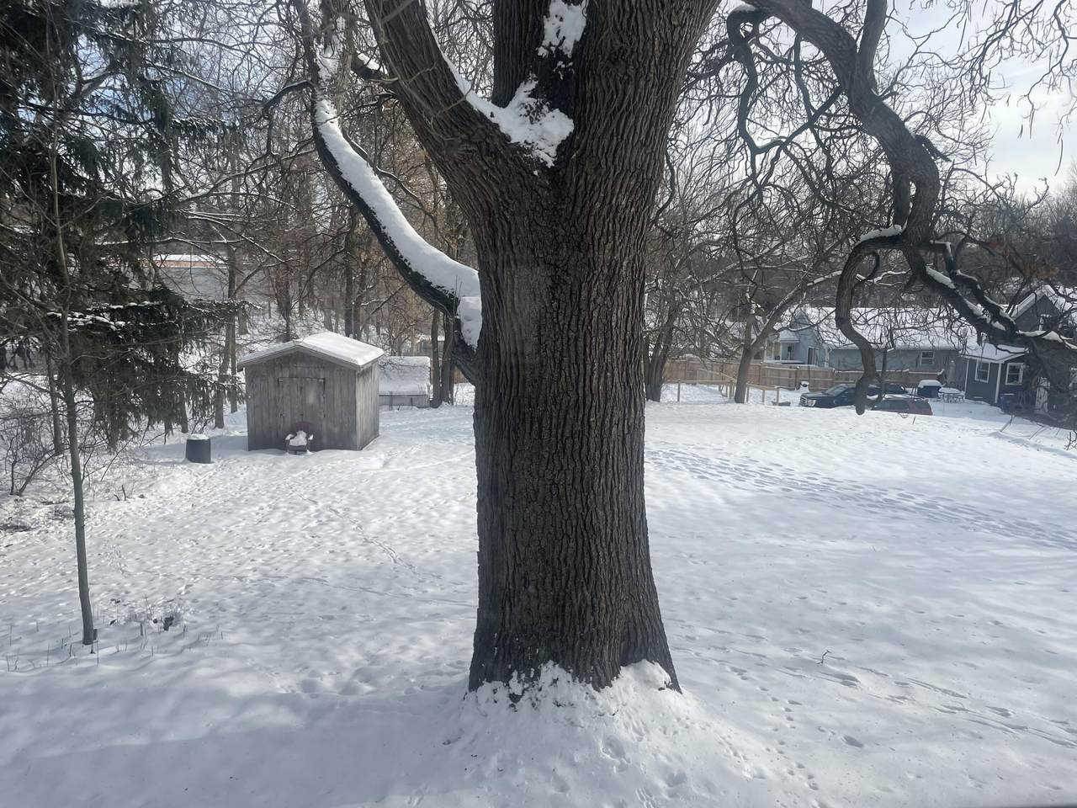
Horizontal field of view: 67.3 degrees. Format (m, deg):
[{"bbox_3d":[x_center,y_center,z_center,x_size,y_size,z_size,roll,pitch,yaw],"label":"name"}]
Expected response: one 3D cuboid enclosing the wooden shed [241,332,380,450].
[{"bbox_3d":[-6.238,-0.398,22.663,3.230,3.020,2.760,1,9,2],"label":"wooden shed"}]

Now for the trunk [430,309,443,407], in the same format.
[{"bbox_3d":[-4.021,-1.780,31.712,0.420,3.900,0.400,1,8,0],"label":"trunk"}]

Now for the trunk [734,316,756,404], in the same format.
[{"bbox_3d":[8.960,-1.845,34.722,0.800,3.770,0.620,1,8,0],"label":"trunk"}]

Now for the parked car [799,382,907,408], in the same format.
[{"bbox_3d":[15.670,-0.120,40.100,4.850,1.740,1.920,1,8,0],"label":"parked car"}]

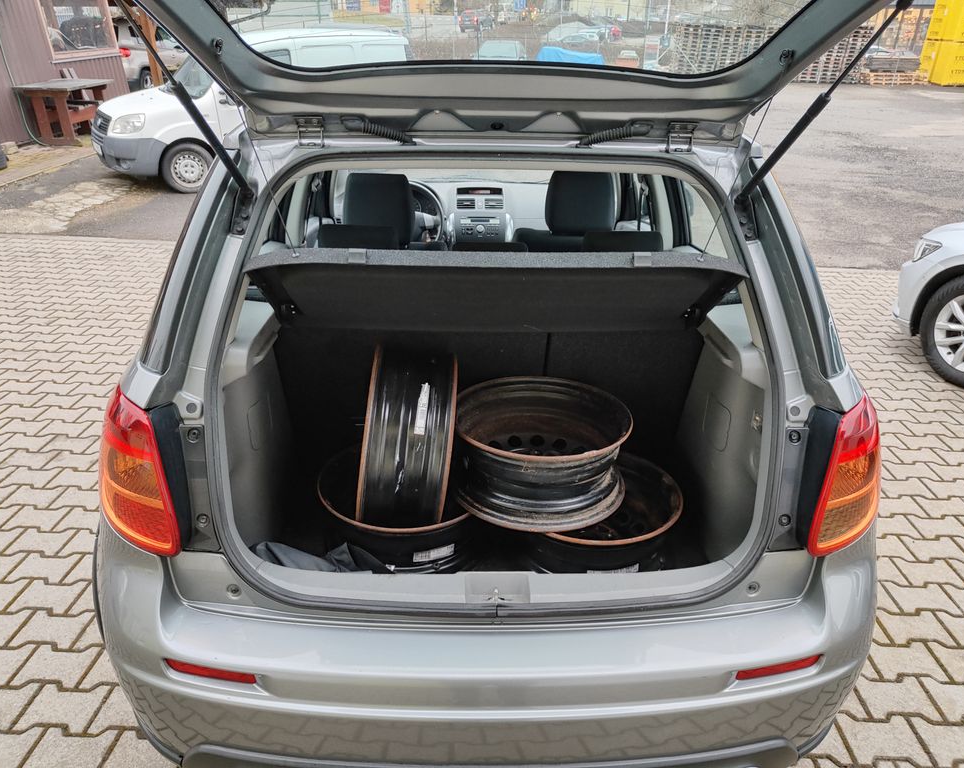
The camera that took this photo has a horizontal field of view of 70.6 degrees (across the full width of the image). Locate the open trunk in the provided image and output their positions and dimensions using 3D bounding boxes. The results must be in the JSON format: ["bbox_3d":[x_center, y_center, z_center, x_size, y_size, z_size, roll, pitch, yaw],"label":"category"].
[{"bbox_3d":[0.020,0.051,1.541,1.080,0.660,0.760,-1,27,-1],"label":"open trunk"}]

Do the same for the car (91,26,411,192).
[{"bbox_3d":[-3.170,-3.930,9.620,4.220,1.840,1.720,-18,32,-31],"label":"car"}]

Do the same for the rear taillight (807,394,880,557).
[{"bbox_3d":[0.756,0.178,1.428,0.170,0.300,0.200,-1,27,-1],"label":"rear taillight"}]

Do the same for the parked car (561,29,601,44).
[{"bbox_3d":[7.962,-27.848,55.000,4.300,1.480,1.760,-19,32,-32],"label":"parked car"}]

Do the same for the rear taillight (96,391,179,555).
[{"bbox_3d":[-0.719,0.185,1.428,0.170,0.300,0.200,-1,27,-1],"label":"rear taillight"}]

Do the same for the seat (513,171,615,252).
[{"bbox_3d":[0.372,-0.517,3.071,0.500,1.000,0.800,-1,27,-1],"label":"seat"}]

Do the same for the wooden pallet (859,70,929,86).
[{"bbox_3d":[15.656,-11.680,26.067,2.150,0.460,1.100,5,27,10],"label":"wooden pallet"}]

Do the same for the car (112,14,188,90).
[{"bbox_3d":[-9.250,-8.620,18.000,1.800,1.680,4.400,0,27,0],"label":"car"}]

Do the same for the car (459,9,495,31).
[{"bbox_3d":[-0.485,-32.037,60.000,1.820,1.700,4.400,8,28,15],"label":"car"}]

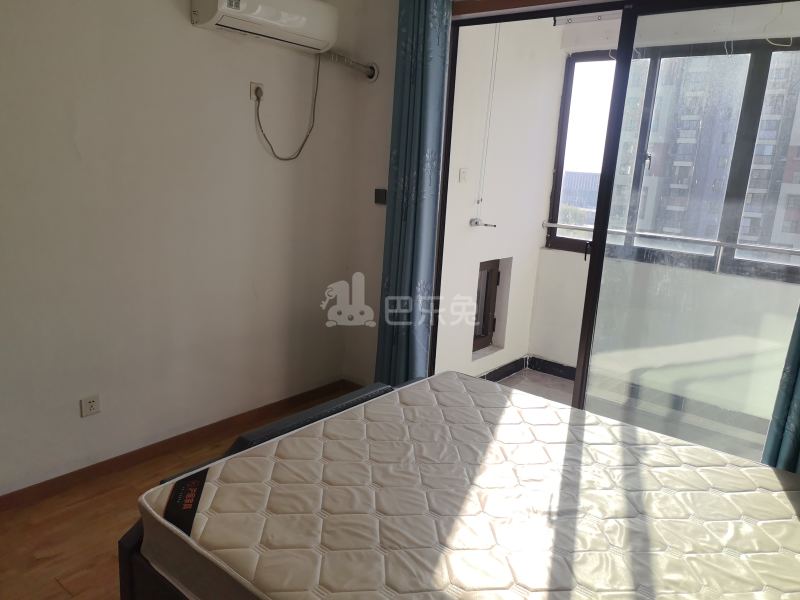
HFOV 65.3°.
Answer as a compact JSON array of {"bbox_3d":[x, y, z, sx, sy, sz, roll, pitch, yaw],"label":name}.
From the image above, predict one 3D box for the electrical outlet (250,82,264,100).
[{"bbox_3d":[-0.728,-1.060,3.172,0.012,0.086,0.086,12,15,37],"label":"electrical outlet"}]

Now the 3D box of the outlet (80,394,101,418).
[{"bbox_3d":[-1.373,0.467,2.766,0.012,0.086,0.086,12,15,37],"label":"outlet"}]

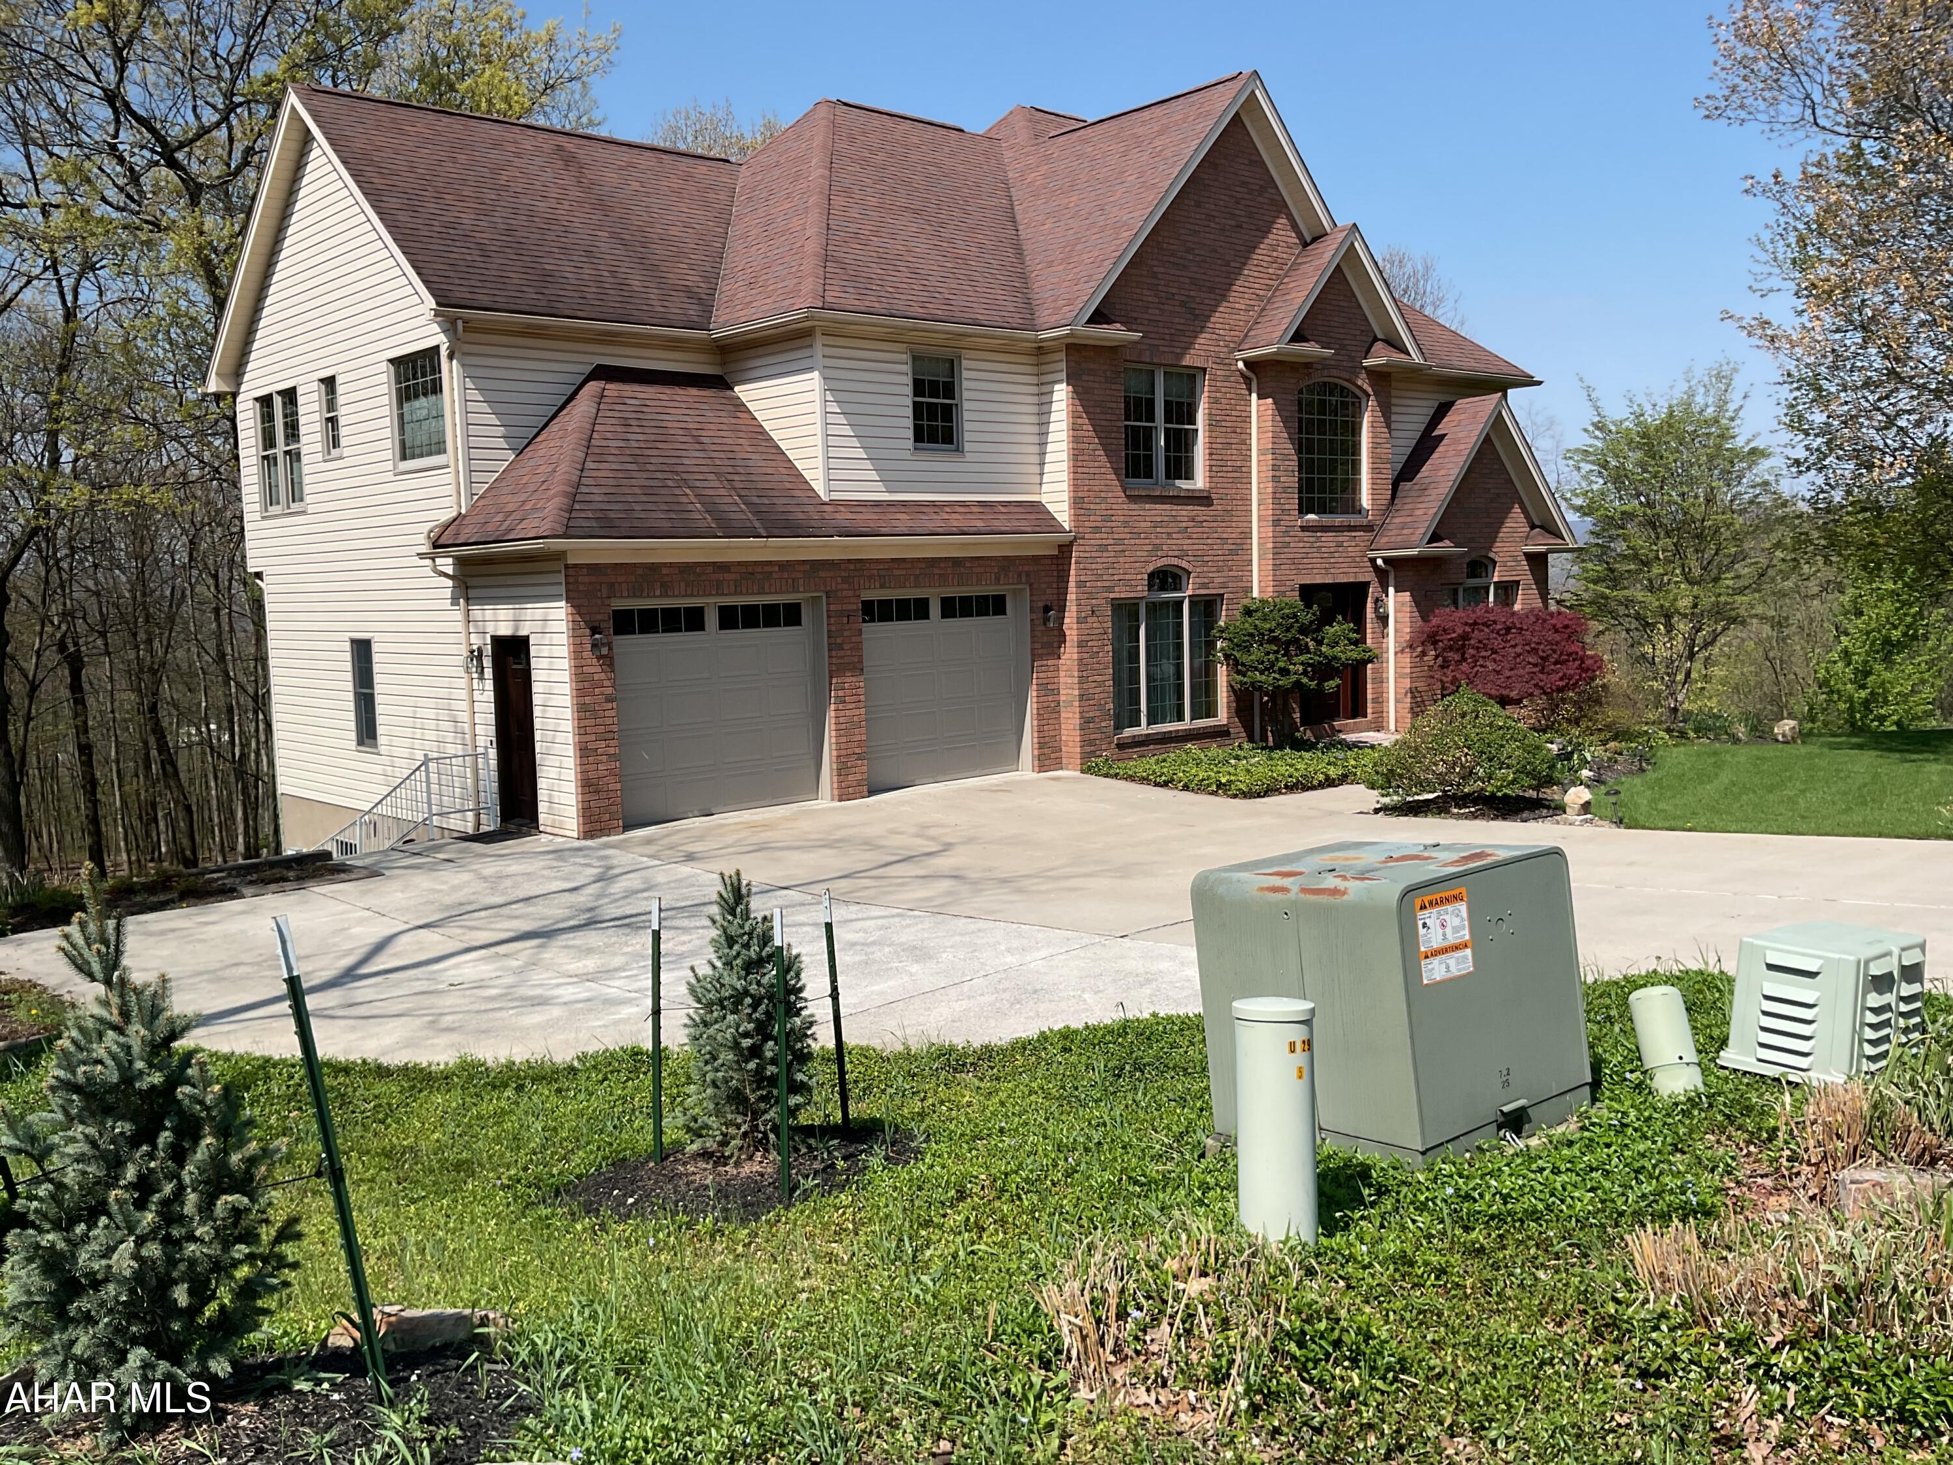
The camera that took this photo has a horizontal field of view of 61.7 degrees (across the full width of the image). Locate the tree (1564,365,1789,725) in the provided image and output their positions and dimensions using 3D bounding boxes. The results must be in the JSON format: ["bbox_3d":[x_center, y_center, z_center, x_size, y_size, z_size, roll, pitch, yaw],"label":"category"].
[{"bbox_3d":[11.117,-2.973,26.000,3.550,5.650,3.400,1,6,23],"label":"tree"}]

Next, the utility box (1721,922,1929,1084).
[{"bbox_3d":[3.231,1.016,6.211,0.698,0.465,0.500,-2,5,-42],"label":"utility box"}]

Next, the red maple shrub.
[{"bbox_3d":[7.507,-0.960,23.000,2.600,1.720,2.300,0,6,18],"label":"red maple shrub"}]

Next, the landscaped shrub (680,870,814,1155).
[{"bbox_3d":[-0.814,0.991,5.800,0.470,1.000,0.460,-2,5,-8],"label":"landscaped shrub"}]

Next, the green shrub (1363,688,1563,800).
[{"bbox_3d":[5.176,0.098,17.400,2.100,1.220,1.950,0,6,17],"label":"green shrub"}]

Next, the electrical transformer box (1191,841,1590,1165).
[{"bbox_3d":[1.361,0.853,5.432,0.835,0.867,0.894,-8,3,-36],"label":"electrical transformer box"}]

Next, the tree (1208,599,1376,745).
[{"bbox_3d":[4.414,-0.845,22.700,2.250,2.100,2.100,-1,6,11],"label":"tree"}]

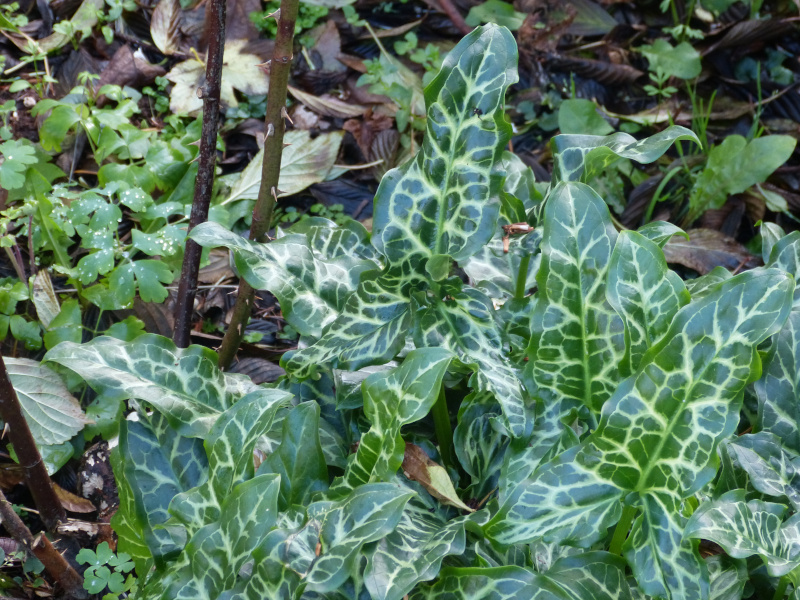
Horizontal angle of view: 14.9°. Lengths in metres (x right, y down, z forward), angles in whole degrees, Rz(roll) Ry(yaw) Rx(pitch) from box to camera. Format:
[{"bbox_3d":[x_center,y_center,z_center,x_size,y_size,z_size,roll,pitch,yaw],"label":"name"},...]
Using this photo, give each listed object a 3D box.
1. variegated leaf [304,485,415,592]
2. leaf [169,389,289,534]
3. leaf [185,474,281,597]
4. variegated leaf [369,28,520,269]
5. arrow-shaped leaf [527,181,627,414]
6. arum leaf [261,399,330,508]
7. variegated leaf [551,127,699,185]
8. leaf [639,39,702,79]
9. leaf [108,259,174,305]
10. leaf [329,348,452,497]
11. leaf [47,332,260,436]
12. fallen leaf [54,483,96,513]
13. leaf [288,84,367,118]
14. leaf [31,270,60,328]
[{"bbox_3d":[-0.028,0.146,1.890,0.080,0.028,0.041,-40,65,-12],"label":"variegated leaf"},{"bbox_3d":[-0.100,0.094,1.790,0.045,0.090,0.040,37,19,7],"label":"leaf"},{"bbox_3d":[-0.103,0.145,1.880,0.045,0.032,0.080,26,78,12],"label":"leaf"},{"bbox_3d":[0.029,-0.093,1.880,0.075,0.155,0.040,18,13,13],"label":"variegated leaf"},{"bbox_3d":[0.114,-0.001,1.980,0.060,0.150,0.032,-1,9,0],"label":"arrow-shaped leaf"},{"bbox_3d":[-0.067,0.099,1.940,0.042,0.071,0.025,5,9,2],"label":"arum leaf"},{"bbox_3d":[0.143,-0.092,1.950,0.095,0.030,0.040,-3,35,-5],"label":"variegated leaf"},{"bbox_3d":[0.220,-0.196,2.480,0.050,0.015,0.040,3,51,3],"label":"leaf"},{"bbox_3d":[-0.172,-0.012,2.030,0.043,0.020,0.026,0,35,0],"label":"leaf"},{"bbox_3d":[-0.009,0.071,1.840,0.050,0.105,0.045,37,18,7],"label":"leaf"},{"bbox_3d":[-0.153,0.053,1.880,0.125,0.040,0.065,10,36,14],"label":"leaf"},{"bbox_3d":[-0.204,0.124,1.910,0.027,0.012,0.018,0,35,0],"label":"fallen leaf"},{"bbox_3d":[-0.059,-0.163,2.500,0.068,0.016,0.026,12,37,16],"label":"leaf"},{"bbox_3d":[-0.262,0.000,2.250,0.018,0.044,0.012,-12,9,-4],"label":"leaf"}]

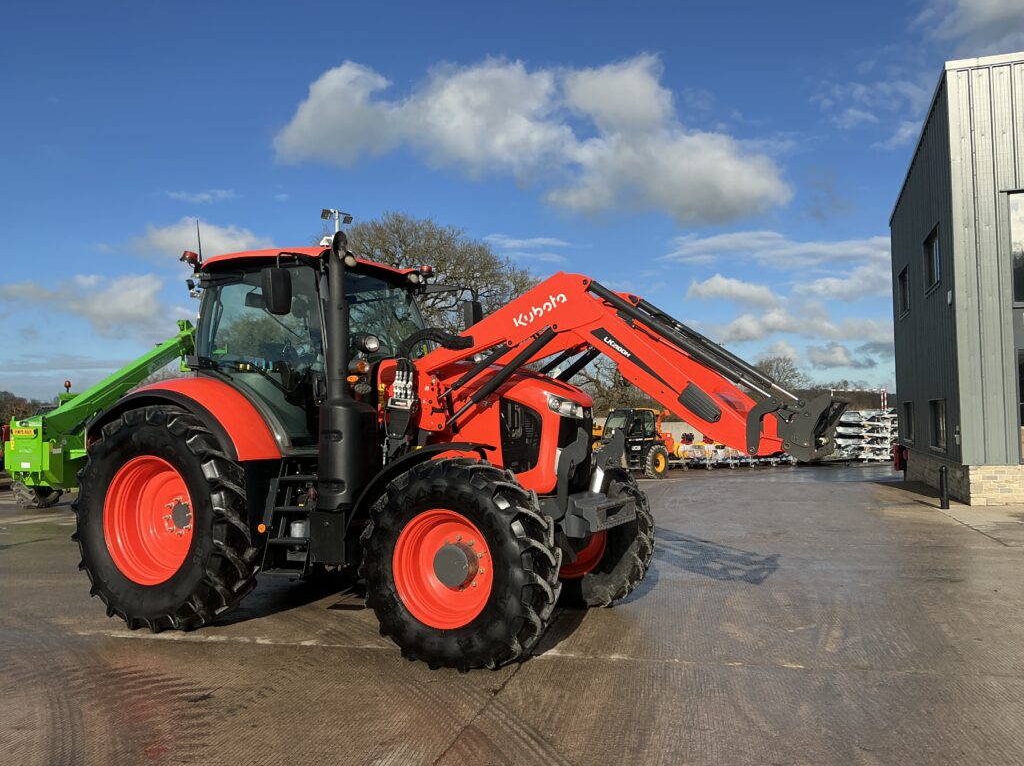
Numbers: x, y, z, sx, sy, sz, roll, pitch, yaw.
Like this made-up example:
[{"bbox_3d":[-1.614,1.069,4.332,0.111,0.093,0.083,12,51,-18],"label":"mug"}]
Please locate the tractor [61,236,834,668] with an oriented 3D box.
[{"bbox_3d":[-0.554,0.378,6.701,6.080,3.070,2.580,-2,-4,26],"label":"tractor"}]

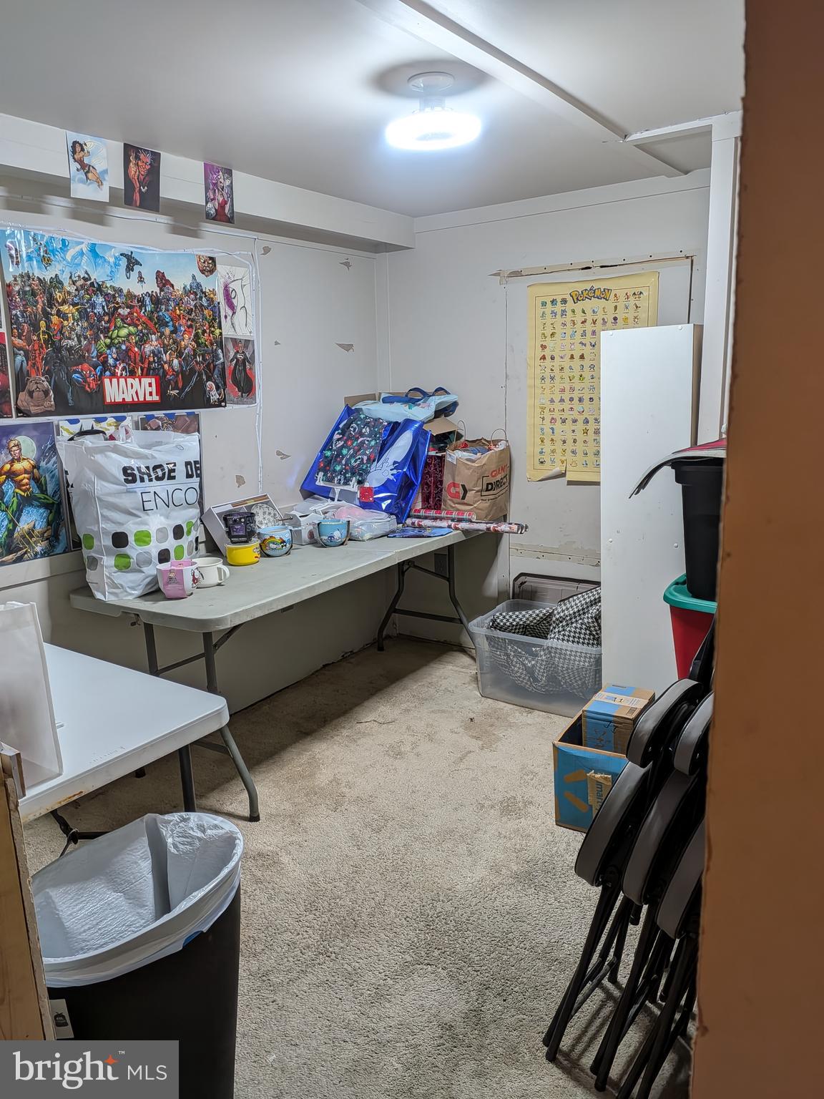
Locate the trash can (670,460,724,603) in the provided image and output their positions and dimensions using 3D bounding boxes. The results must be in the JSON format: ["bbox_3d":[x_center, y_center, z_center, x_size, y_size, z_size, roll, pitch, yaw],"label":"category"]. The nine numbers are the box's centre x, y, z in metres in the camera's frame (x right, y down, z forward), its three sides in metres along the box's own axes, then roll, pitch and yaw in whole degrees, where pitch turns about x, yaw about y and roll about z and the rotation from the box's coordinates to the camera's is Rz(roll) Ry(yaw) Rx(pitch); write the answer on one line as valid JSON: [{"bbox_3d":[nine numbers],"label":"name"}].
[{"bbox_3d":[1.045,-0.060,2.078,0.560,0.373,0.410,7,15,34],"label":"trash can"}]

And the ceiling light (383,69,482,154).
[{"bbox_3d":[0.051,-1.119,1.931,0.240,0.130,0.240,-2,13,1],"label":"ceiling light"}]

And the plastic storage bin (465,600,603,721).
[{"bbox_3d":[0.655,0.479,3.370,0.660,0.320,0.465,6,16,33],"label":"plastic storage bin"}]

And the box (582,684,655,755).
[{"bbox_3d":[0.668,0.586,2.460,0.157,0.200,0.234,7,15,34],"label":"box"}]

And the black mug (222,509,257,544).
[{"bbox_3d":[-0.649,-0.083,2.861,0.125,0.102,0.135,-5,13,-13],"label":"black mug"}]

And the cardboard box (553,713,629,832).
[{"bbox_3d":[0.677,0.711,2.462,0.293,0.283,0.384,7,15,34],"label":"cardboard box"}]

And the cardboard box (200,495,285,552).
[{"bbox_3d":[-0.692,-0.099,3.157,0.080,0.181,0.290,-27,-4,36],"label":"cardboard box"}]

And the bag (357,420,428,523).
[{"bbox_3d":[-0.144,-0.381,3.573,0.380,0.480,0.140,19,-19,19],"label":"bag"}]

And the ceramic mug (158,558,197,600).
[{"bbox_3d":[-0.771,0.100,2.528,0.135,0.100,0.140,-7,14,-19],"label":"ceramic mug"}]

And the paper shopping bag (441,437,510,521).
[{"bbox_3d":[0.296,-0.338,3.560,0.290,0.400,0.175,-15,18,-43],"label":"paper shopping bag"}]

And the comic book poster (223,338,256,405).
[{"bbox_3d":[-0.710,-0.739,3.161,0.010,0.261,0.166,7,15,34],"label":"comic book poster"}]

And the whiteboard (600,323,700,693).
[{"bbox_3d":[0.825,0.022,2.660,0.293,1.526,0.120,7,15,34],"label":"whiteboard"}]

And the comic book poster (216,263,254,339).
[{"bbox_3d":[-0.718,-1.012,3.104,0.010,0.266,0.166,7,15,34],"label":"comic book poster"}]

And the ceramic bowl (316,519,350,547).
[{"bbox_3d":[-0.322,-0.066,3.107,0.130,0.097,0.130,-2,13,0],"label":"ceramic bowl"}]

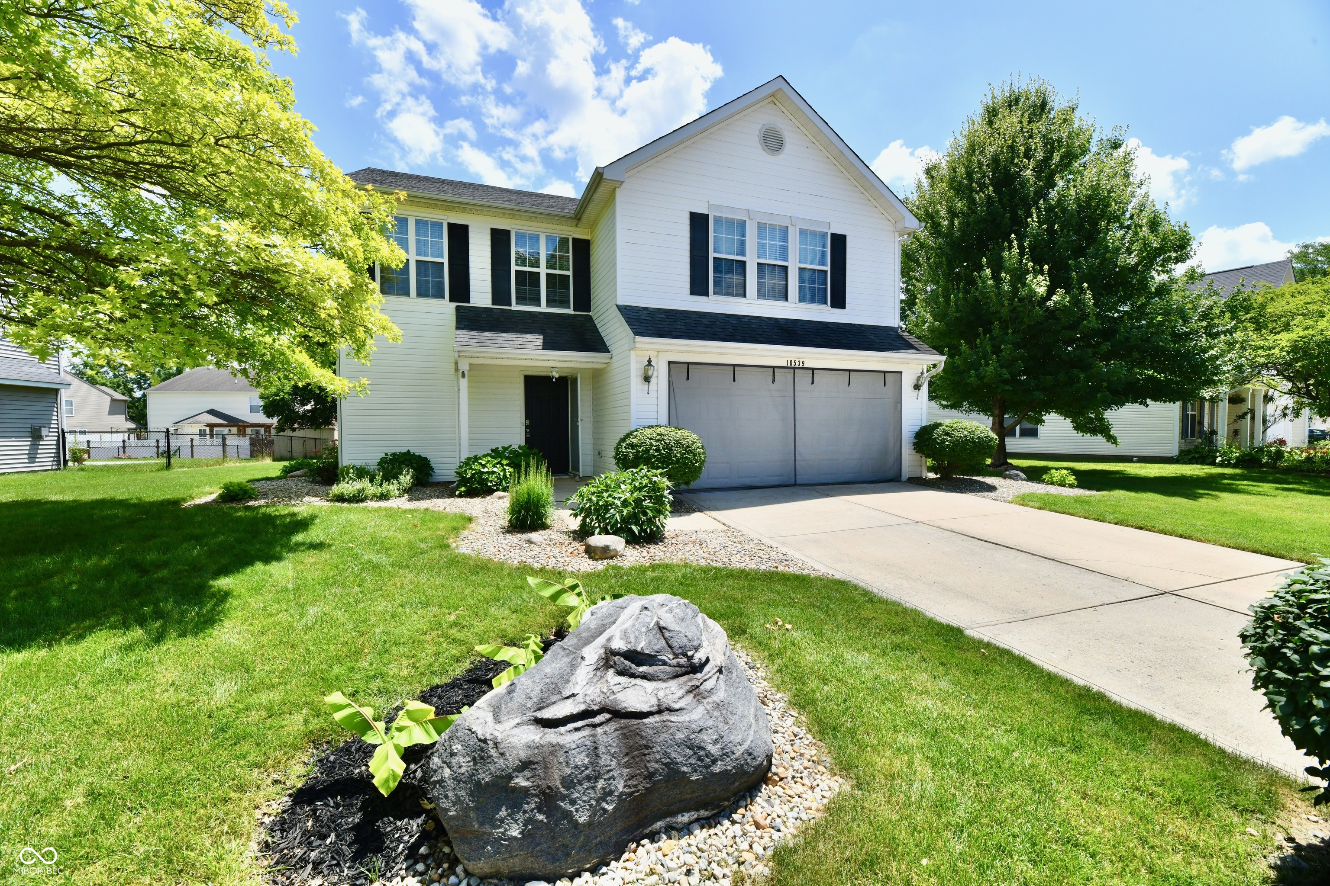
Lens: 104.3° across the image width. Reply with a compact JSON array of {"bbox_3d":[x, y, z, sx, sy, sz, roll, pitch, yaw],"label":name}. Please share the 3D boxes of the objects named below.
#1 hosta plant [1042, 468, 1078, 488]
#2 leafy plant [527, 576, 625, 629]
[{"bbox_3d":[7.370,0.660,9.650,0.530,0.330,0.530,-1,2,-20],"label":"hosta plant"},{"bbox_3d":[-0.550,1.067,3.320,0.620,0.380,0.520,0,2,-10],"label":"leafy plant"}]

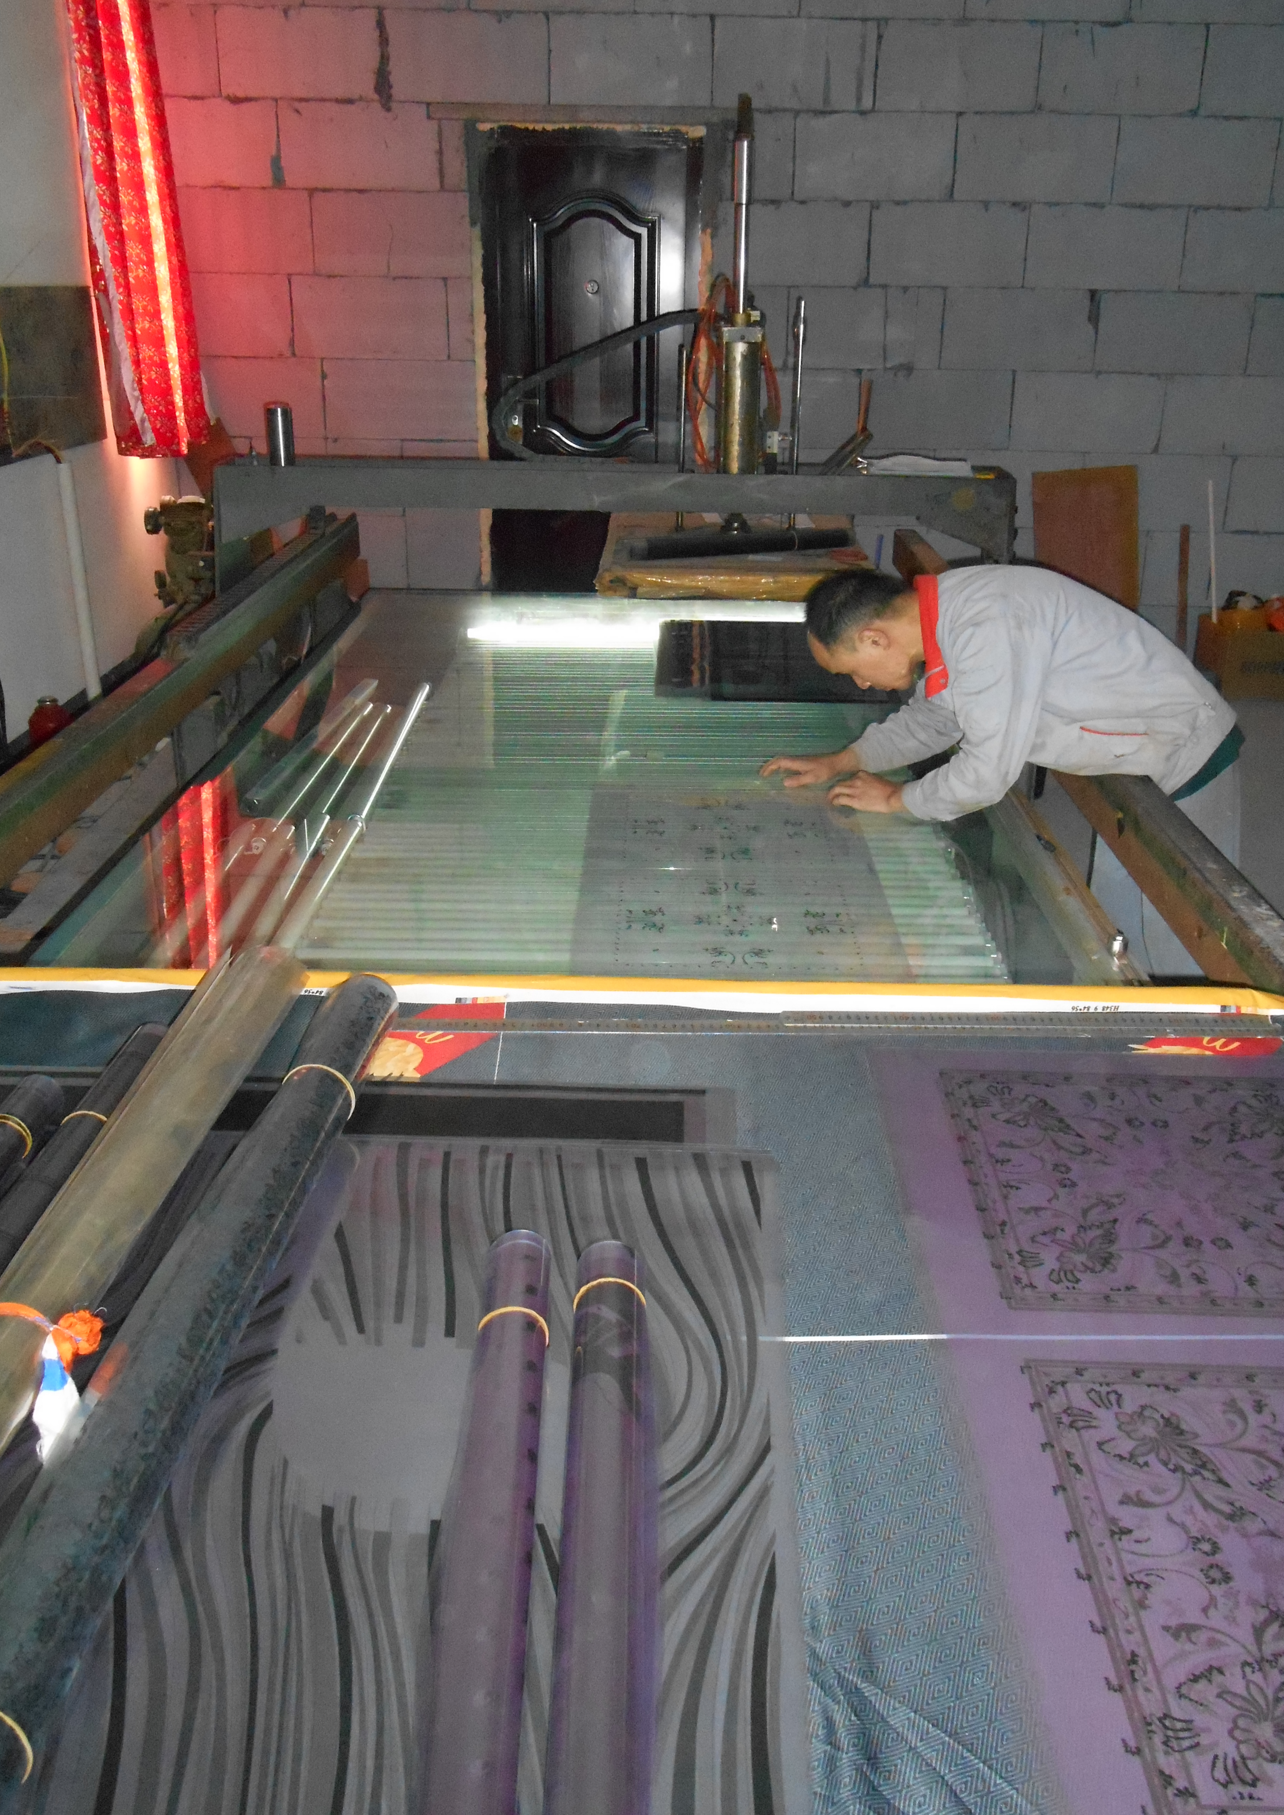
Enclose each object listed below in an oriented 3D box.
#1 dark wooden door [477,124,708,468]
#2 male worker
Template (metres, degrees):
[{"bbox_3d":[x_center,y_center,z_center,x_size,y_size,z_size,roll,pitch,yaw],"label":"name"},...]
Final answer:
[{"bbox_3d":[-0.204,-1.974,6.498,0.850,2.050,0.090,1,21,0],"label":"dark wooden door"},{"bbox_3d":[0.600,-0.045,2.855,0.840,1.130,0.520,3,21,5],"label":"male worker"}]

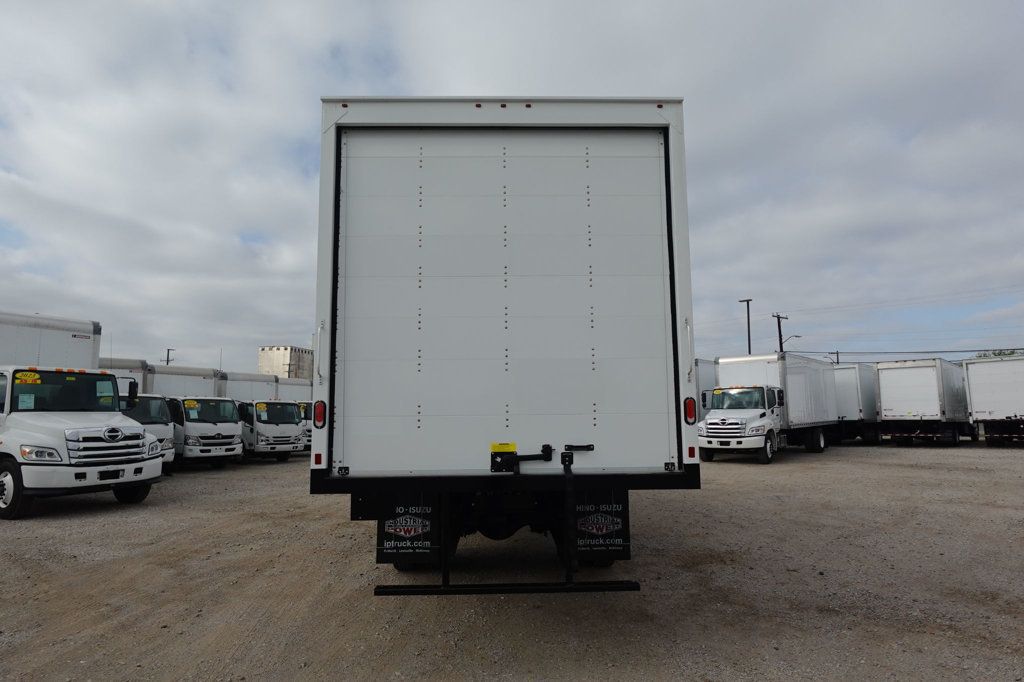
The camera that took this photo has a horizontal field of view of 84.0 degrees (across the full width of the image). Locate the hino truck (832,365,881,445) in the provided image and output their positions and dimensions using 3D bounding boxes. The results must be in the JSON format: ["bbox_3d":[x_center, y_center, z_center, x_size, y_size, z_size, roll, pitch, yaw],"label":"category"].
[{"bbox_3d":[19.100,3.450,31.500,2.450,3.800,9.300,-5,-7,43],"label":"hino truck"}]

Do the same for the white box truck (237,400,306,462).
[{"bbox_3d":[-11.900,3.250,24.300,7.000,3.400,2.400,-4,-7,37],"label":"white box truck"}]

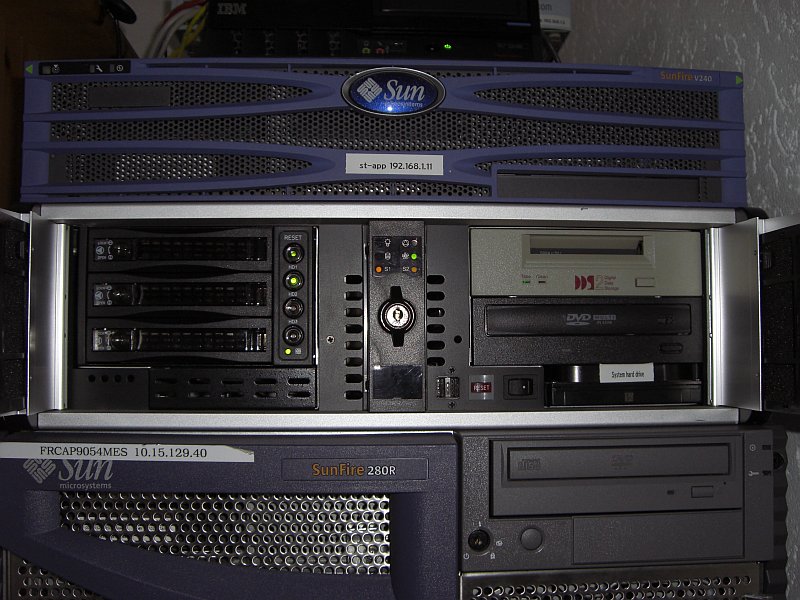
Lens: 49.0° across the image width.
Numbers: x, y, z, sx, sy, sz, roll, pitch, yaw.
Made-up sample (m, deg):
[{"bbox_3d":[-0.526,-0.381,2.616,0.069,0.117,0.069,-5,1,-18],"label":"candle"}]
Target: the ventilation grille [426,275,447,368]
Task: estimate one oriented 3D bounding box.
[{"bbox_3d":[0.022,0.013,0.540,0.012,0.056,0.004,0,-3,-4],"label":"ventilation grille"}]

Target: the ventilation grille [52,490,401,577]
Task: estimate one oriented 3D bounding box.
[{"bbox_3d":[-0.096,0.130,0.492,0.182,0.045,0.005,0,-3,-4],"label":"ventilation grille"}]

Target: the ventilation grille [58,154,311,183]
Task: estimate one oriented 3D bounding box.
[{"bbox_3d":[-0.130,-0.080,0.535,0.152,0.018,0.006,0,-3,-3],"label":"ventilation grille"}]

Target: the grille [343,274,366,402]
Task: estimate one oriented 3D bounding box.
[{"bbox_3d":[-0.028,0.023,0.536,0.012,0.075,0.004,0,-3,-4],"label":"grille"}]

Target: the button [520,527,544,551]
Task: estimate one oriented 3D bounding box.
[{"bbox_3d":[0.074,0.135,0.495,0.013,0.013,0.005,0,-3,-5],"label":"button"}]

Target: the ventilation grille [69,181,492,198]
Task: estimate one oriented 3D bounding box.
[{"bbox_3d":[-0.068,-0.065,0.515,0.245,0.010,0.005,0,-3,-4],"label":"ventilation grille"}]

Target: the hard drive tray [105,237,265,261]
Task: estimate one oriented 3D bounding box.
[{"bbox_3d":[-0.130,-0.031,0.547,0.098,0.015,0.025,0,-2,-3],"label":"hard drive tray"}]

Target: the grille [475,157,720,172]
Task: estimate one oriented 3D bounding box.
[{"bbox_3d":[0.124,-0.084,0.549,0.156,0.009,0.006,0,-3,-3],"label":"grille"}]

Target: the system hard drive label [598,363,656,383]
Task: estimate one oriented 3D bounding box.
[{"bbox_3d":[0.143,0.046,0.553,0.035,0.012,0.001,0,-3,-4],"label":"system hard drive label"}]

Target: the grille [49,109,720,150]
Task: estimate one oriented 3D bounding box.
[{"bbox_3d":[-0.005,-0.105,0.543,0.415,0.025,0.007,0,-3,-3],"label":"grille"}]

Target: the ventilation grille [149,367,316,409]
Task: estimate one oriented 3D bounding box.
[{"bbox_3d":[-0.103,0.054,0.541,0.103,0.025,0.006,0,-3,-2],"label":"ventilation grille"}]

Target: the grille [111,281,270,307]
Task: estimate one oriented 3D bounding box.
[{"bbox_3d":[-0.131,-0.003,0.543,0.099,0.015,0.008,0,-3,-2],"label":"grille"}]

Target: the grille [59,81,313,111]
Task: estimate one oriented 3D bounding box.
[{"bbox_3d":[-0.133,-0.125,0.537,0.158,0.018,0.006,0,-3,-3],"label":"grille"}]

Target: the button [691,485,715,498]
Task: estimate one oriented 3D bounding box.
[{"bbox_3d":[0.173,0.110,0.503,0.013,0.007,0.004,0,-3,-4],"label":"button"}]

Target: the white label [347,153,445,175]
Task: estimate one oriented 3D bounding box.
[{"bbox_3d":[-0.003,-0.079,0.513,0.057,0.012,0.001,0,-3,-4],"label":"white label"}]

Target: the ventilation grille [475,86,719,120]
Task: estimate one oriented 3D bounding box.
[{"bbox_3d":[0.119,-0.118,0.530,0.149,0.020,0.005,0,-3,-4],"label":"ventilation grille"}]

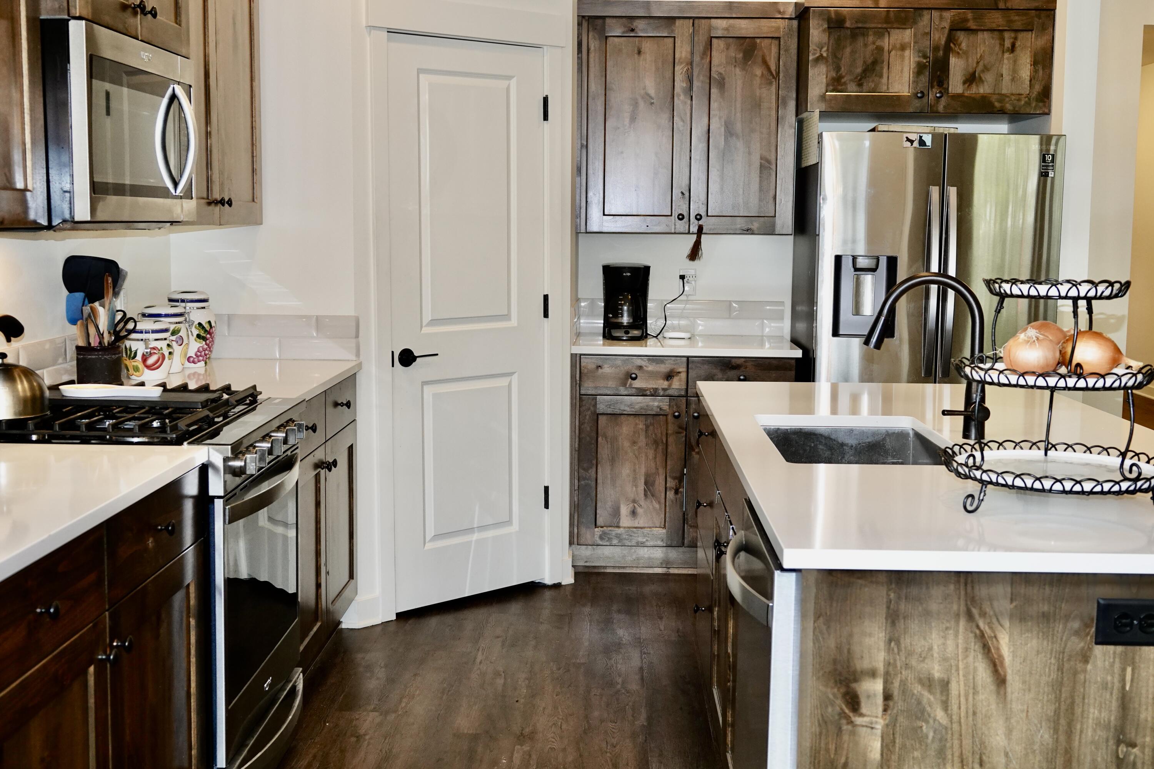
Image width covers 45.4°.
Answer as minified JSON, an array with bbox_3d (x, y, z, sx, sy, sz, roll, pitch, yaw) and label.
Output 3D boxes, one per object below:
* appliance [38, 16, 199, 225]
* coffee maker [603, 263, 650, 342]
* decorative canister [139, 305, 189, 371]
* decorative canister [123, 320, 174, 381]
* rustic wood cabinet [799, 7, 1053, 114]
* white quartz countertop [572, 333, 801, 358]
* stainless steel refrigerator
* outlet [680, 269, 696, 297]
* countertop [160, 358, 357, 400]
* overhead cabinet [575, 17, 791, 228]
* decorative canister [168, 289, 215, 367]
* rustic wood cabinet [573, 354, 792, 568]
[{"bbox_3d":[-1.235,-0.603,3.318,0.450,0.428,0.760,1,7,1],"label":"appliance"},{"bbox_3d":[0.208,-0.361,5.868,0.195,0.322,0.255,1,7,1],"label":"coffee maker"},{"bbox_3d":[-1.328,-0.147,4.429,0.158,0.213,0.158,5,8,33],"label":"decorative canister"},{"bbox_3d":[-1.324,-0.107,4.249,0.156,0.177,0.156,-1,7,-16],"label":"decorative canister"},{"bbox_3d":[1.372,-1.283,5.618,0.938,0.392,0.600,1,7,1],"label":"rustic wood cabinet"},{"bbox_3d":[0.441,-0.166,5.739,0.902,0.030,0.665,1,7,1],"label":"white quartz countertop"},{"bbox_3d":[1.380,-0.120,5.623,0.909,1.751,0.775,1,7,1],"label":"stainless steel refrigerator"},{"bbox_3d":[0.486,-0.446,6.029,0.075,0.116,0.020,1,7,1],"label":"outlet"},{"bbox_3d":[-1.111,-0.012,4.338,0.690,0.030,1.175,1,7,1],"label":"countertop"},{"bbox_3d":[0.459,-1.073,5.804,0.876,0.876,0.330,1,7,1],"label":"overhead cabinet"},{"bbox_3d":[-1.298,-0.186,4.605,0.172,0.250,0.172,1,7,1],"label":"decorative canister"},{"bbox_3d":[0.432,0.286,5.806,0.878,0.884,0.640,1,7,1],"label":"rustic wood cabinet"}]

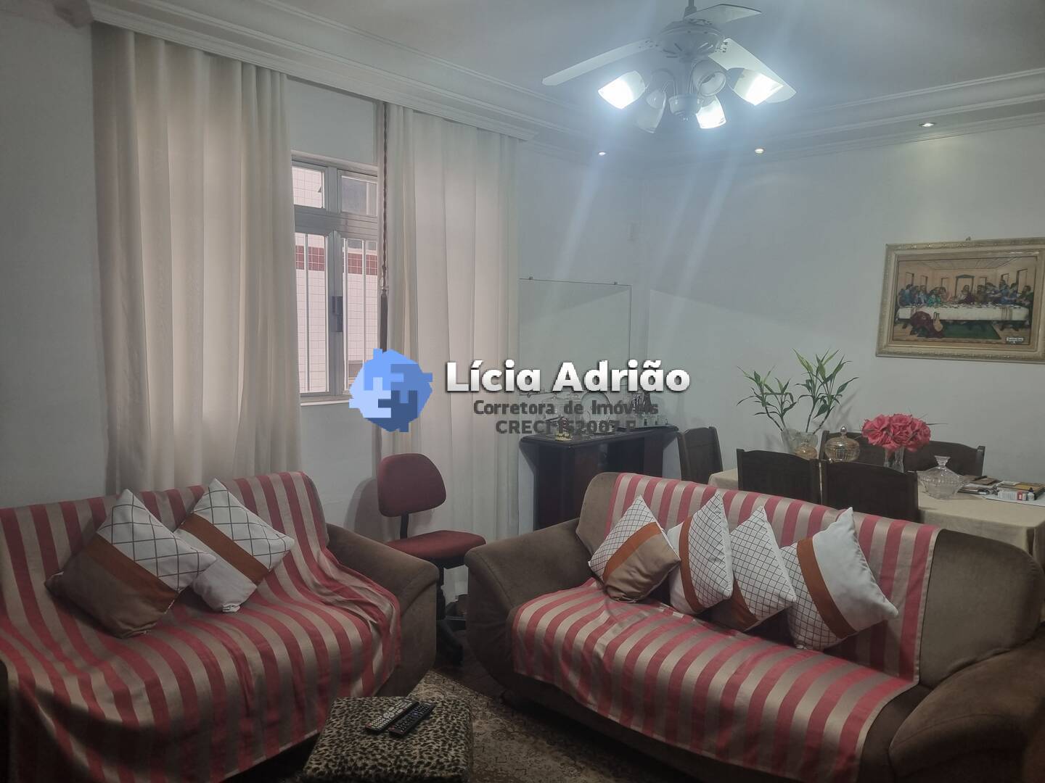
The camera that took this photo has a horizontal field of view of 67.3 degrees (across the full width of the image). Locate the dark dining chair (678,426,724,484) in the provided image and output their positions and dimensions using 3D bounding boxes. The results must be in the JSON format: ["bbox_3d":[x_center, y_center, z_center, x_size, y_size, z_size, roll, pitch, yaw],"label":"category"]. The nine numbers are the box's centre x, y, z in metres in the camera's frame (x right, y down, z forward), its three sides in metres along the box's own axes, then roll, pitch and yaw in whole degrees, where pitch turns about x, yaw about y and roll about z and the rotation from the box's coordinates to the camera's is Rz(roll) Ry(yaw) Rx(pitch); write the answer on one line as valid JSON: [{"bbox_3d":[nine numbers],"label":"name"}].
[{"bbox_3d":[1.122,0.693,4.324,0.450,0.940,0.390,5,6,40],"label":"dark dining chair"}]

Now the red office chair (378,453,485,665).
[{"bbox_3d":[-0.394,0.765,3.744,0.580,0.870,0.540,5,6,40],"label":"red office chair"}]

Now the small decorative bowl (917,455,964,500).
[{"bbox_3d":[1.873,0.382,3.512,0.210,0.190,0.210,3,6,28],"label":"small decorative bowl"}]

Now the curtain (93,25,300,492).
[{"bbox_3d":[-1.257,-0.067,3.168,0.140,2.550,0.819,5,6,40],"label":"curtain"}]

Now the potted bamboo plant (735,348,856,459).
[{"bbox_3d":[1.473,0.106,4.118,0.620,0.630,0.450,2,5,20],"label":"potted bamboo plant"}]

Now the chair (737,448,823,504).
[{"bbox_3d":[1.304,0.739,3.799,0.390,0.940,0.450,5,6,40],"label":"chair"}]

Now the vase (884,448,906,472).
[{"bbox_3d":[1.790,0.350,3.763,0.110,0.210,0.110,3,5,26],"label":"vase"}]

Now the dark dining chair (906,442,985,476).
[{"bbox_3d":[2.012,0.737,3.901,0.390,0.940,0.450,5,6,40],"label":"dark dining chair"}]

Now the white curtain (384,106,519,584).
[{"bbox_3d":[-0.343,-0.090,3.972,0.120,2.487,0.892,6,7,43],"label":"white curtain"}]

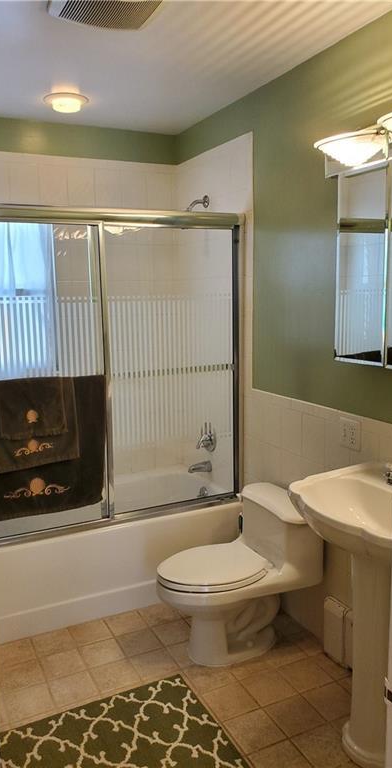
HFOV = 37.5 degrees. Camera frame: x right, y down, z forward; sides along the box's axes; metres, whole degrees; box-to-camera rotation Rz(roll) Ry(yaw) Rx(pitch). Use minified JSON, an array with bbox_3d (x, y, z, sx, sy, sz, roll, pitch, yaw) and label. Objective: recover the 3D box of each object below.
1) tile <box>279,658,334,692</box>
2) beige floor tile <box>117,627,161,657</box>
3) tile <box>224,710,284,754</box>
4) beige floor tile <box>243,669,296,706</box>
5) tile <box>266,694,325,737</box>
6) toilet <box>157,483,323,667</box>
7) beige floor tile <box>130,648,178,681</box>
[{"bbox_3d":[0.437,1.175,2.330,0.166,0.010,0.166,-6,10,-26],"label":"tile"},{"bbox_3d":[-0.250,1.149,2.562,0.166,0.010,0.166,-6,10,-26],"label":"beige floor tile"},{"bbox_3d":[0.201,1.196,1.980,0.165,0.010,0.165,-5,10,-26],"label":"tile"},{"bbox_3d":[0.281,1.171,2.220,0.166,0.010,0.166,-5,10,-26],"label":"beige floor tile"},{"bbox_3d":[0.355,1.193,2.070,0.166,0.010,0.166,-5,10,-26],"label":"tile"},{"bbox_3d":[0.149,0.818,2.440,0.660,0.600,0.450,-5,10,-26],"label":"toilet"},{"bbox_3d":[-0.174,1.172,2.411,0.166,0.010,0.166,-6,10,-26],"label":"beige floor tile"}]

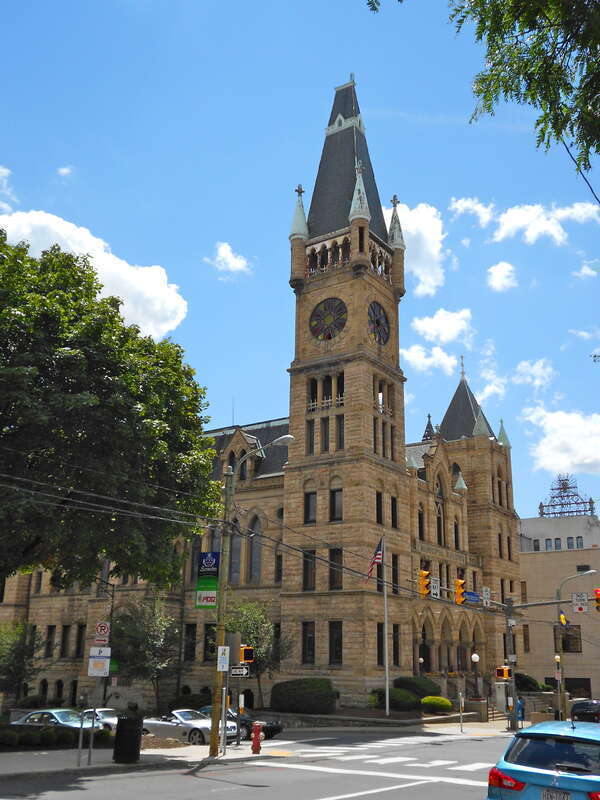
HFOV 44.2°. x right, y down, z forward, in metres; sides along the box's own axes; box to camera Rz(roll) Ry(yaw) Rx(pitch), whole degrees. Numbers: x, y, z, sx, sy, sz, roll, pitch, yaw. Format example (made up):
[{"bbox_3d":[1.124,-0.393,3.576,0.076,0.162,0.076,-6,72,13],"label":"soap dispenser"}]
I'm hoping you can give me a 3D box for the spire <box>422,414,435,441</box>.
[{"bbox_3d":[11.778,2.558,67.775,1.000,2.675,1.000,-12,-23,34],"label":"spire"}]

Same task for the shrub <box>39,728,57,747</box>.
[{"bbox_3d":[-7.370,9.892,21.676,0.499,0.483,0.499,-11,-22,33],"label":"shrub"}]

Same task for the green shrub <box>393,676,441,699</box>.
[{"bbox_3d":[6.701,16.714,42.539,2.700,1.516,2.300,-2,-19,8],"label":"green shrub"}]

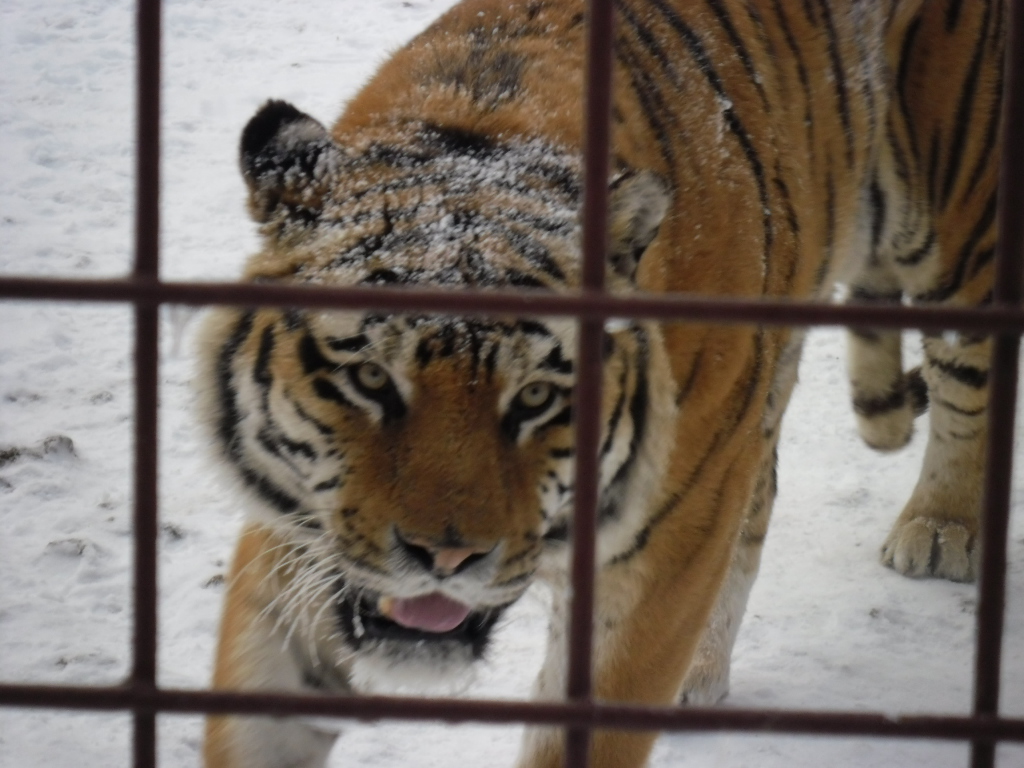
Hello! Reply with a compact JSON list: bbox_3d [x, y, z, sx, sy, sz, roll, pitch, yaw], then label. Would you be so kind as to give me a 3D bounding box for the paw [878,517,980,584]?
[{"bbox_3d":[0.524,0.184,4.843,0.131,0.075,0.150,5,12,13],"label":"paw"}]

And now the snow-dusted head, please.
[{"bbox_3d":[-0.062,0.007,3.300,0.390,0.420,0.400,6,18,-6],"label":"snow-dusted head"}]

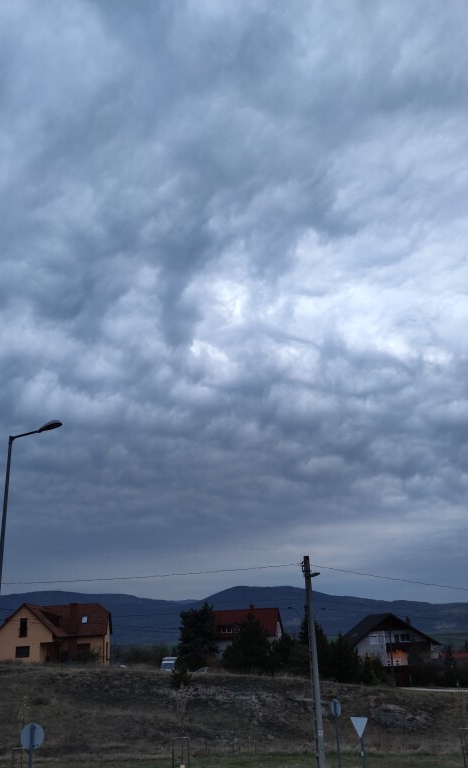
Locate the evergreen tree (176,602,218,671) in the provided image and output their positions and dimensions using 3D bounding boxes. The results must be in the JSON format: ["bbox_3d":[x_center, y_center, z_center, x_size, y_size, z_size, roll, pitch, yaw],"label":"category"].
[{"bbox_3d":[-4.781,33.205,93.000,5.341,8.642,5.341,-1,-19,-3],"label":"evergreen tree"}]

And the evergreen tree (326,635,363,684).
[{"bbox_3d":[14.784,36.830,95.012,4.670,6.250,4.670,-5,-20,7],"label":"evergreen tree"}]

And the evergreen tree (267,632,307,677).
[{"bbox_3d":[6.909,34.352,90.000,4.923,5.335,4.923,-4,-19,3],"label":"evergreen tree"}]

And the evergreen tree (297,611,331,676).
[{"bbox_3d":[10.747,35.029,96.021,4.460,8.390,4.460,-4,-20,5],"label":"evergreen tree"}]

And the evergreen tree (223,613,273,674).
[{"bbox_3d":[1.709,32.846,90.017,6.150,7.390,6.150,-3,-20,0],"label":"evergreen tree"}]

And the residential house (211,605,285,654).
[{"bbox_3d":[0.769,36.779,103.817,12.000,8.400,9.500,-6,-20,9],"label":"residential house"}]

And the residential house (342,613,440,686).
[{"bbox_3d":[22.845,40.046,107.000,11.960,9.530,12.000,-2,-20,-3],"label":"residential house"}]

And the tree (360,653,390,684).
[{"bbox_3d":[15.944,32.113,80.000,3.282,3.457,3.282,-6,-20,9],"label":"tree"}]

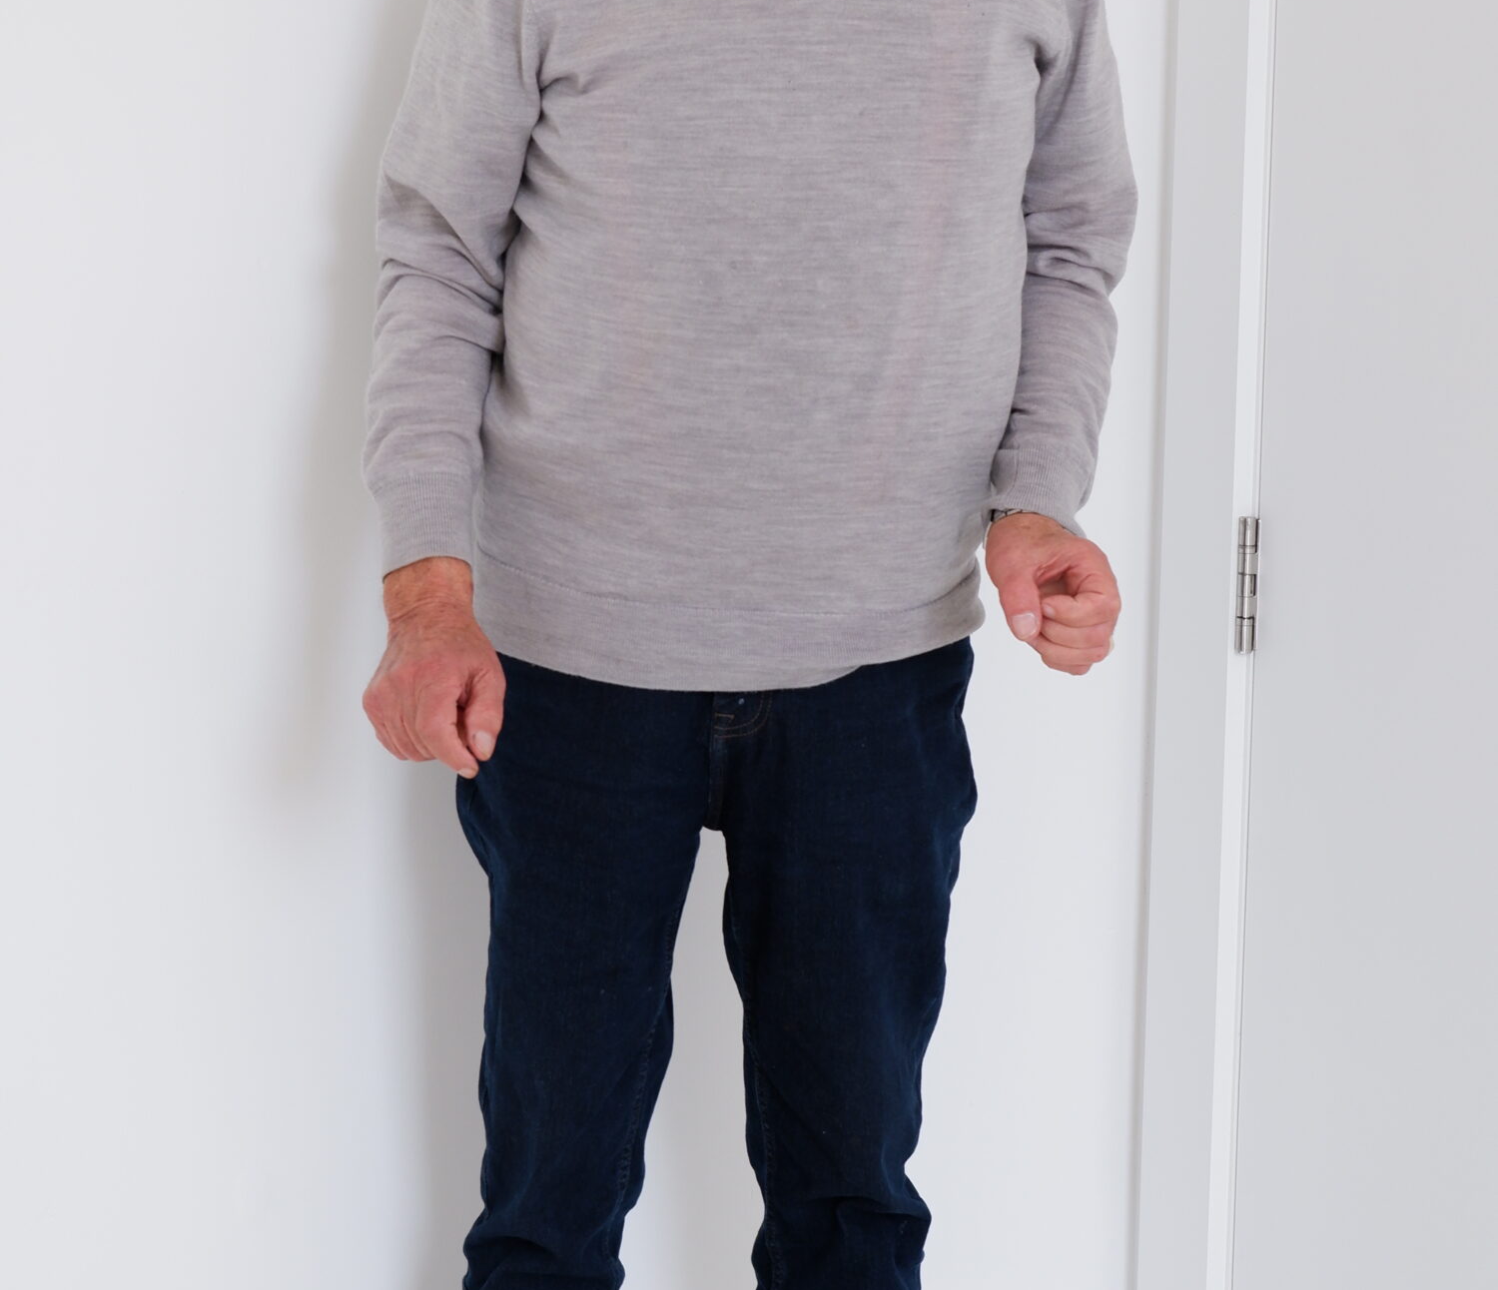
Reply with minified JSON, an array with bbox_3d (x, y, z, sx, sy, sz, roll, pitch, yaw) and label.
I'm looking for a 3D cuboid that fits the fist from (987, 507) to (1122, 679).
[{"bbox_3d":[0.205,-0.035,3.580,0.090,0.108,0.110,0,8,-10],"label":"fist"}]

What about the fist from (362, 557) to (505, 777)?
[{"bbox_3d":[-0.216,0.012,3.627,0.095,0.140,0.100,0,8,-5],"label":"fist"}]

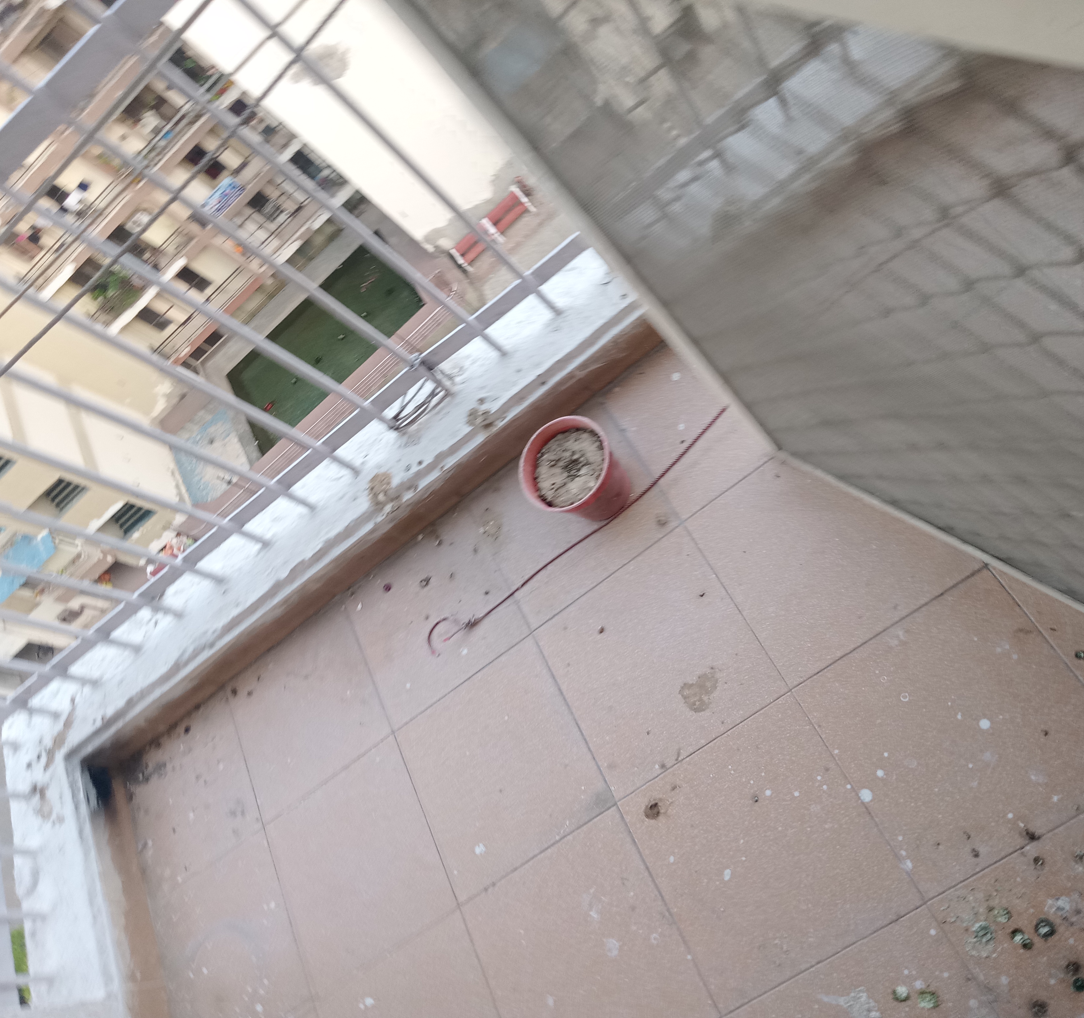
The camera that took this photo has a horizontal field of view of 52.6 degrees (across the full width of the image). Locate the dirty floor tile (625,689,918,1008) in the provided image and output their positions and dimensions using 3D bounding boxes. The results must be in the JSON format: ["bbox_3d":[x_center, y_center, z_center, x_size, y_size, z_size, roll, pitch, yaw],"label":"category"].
[{"bbox_3d":[0.290,0.453,1.460,0.302,0.015,0.302,-37,58,15],"label":"dirty floor tile"}]

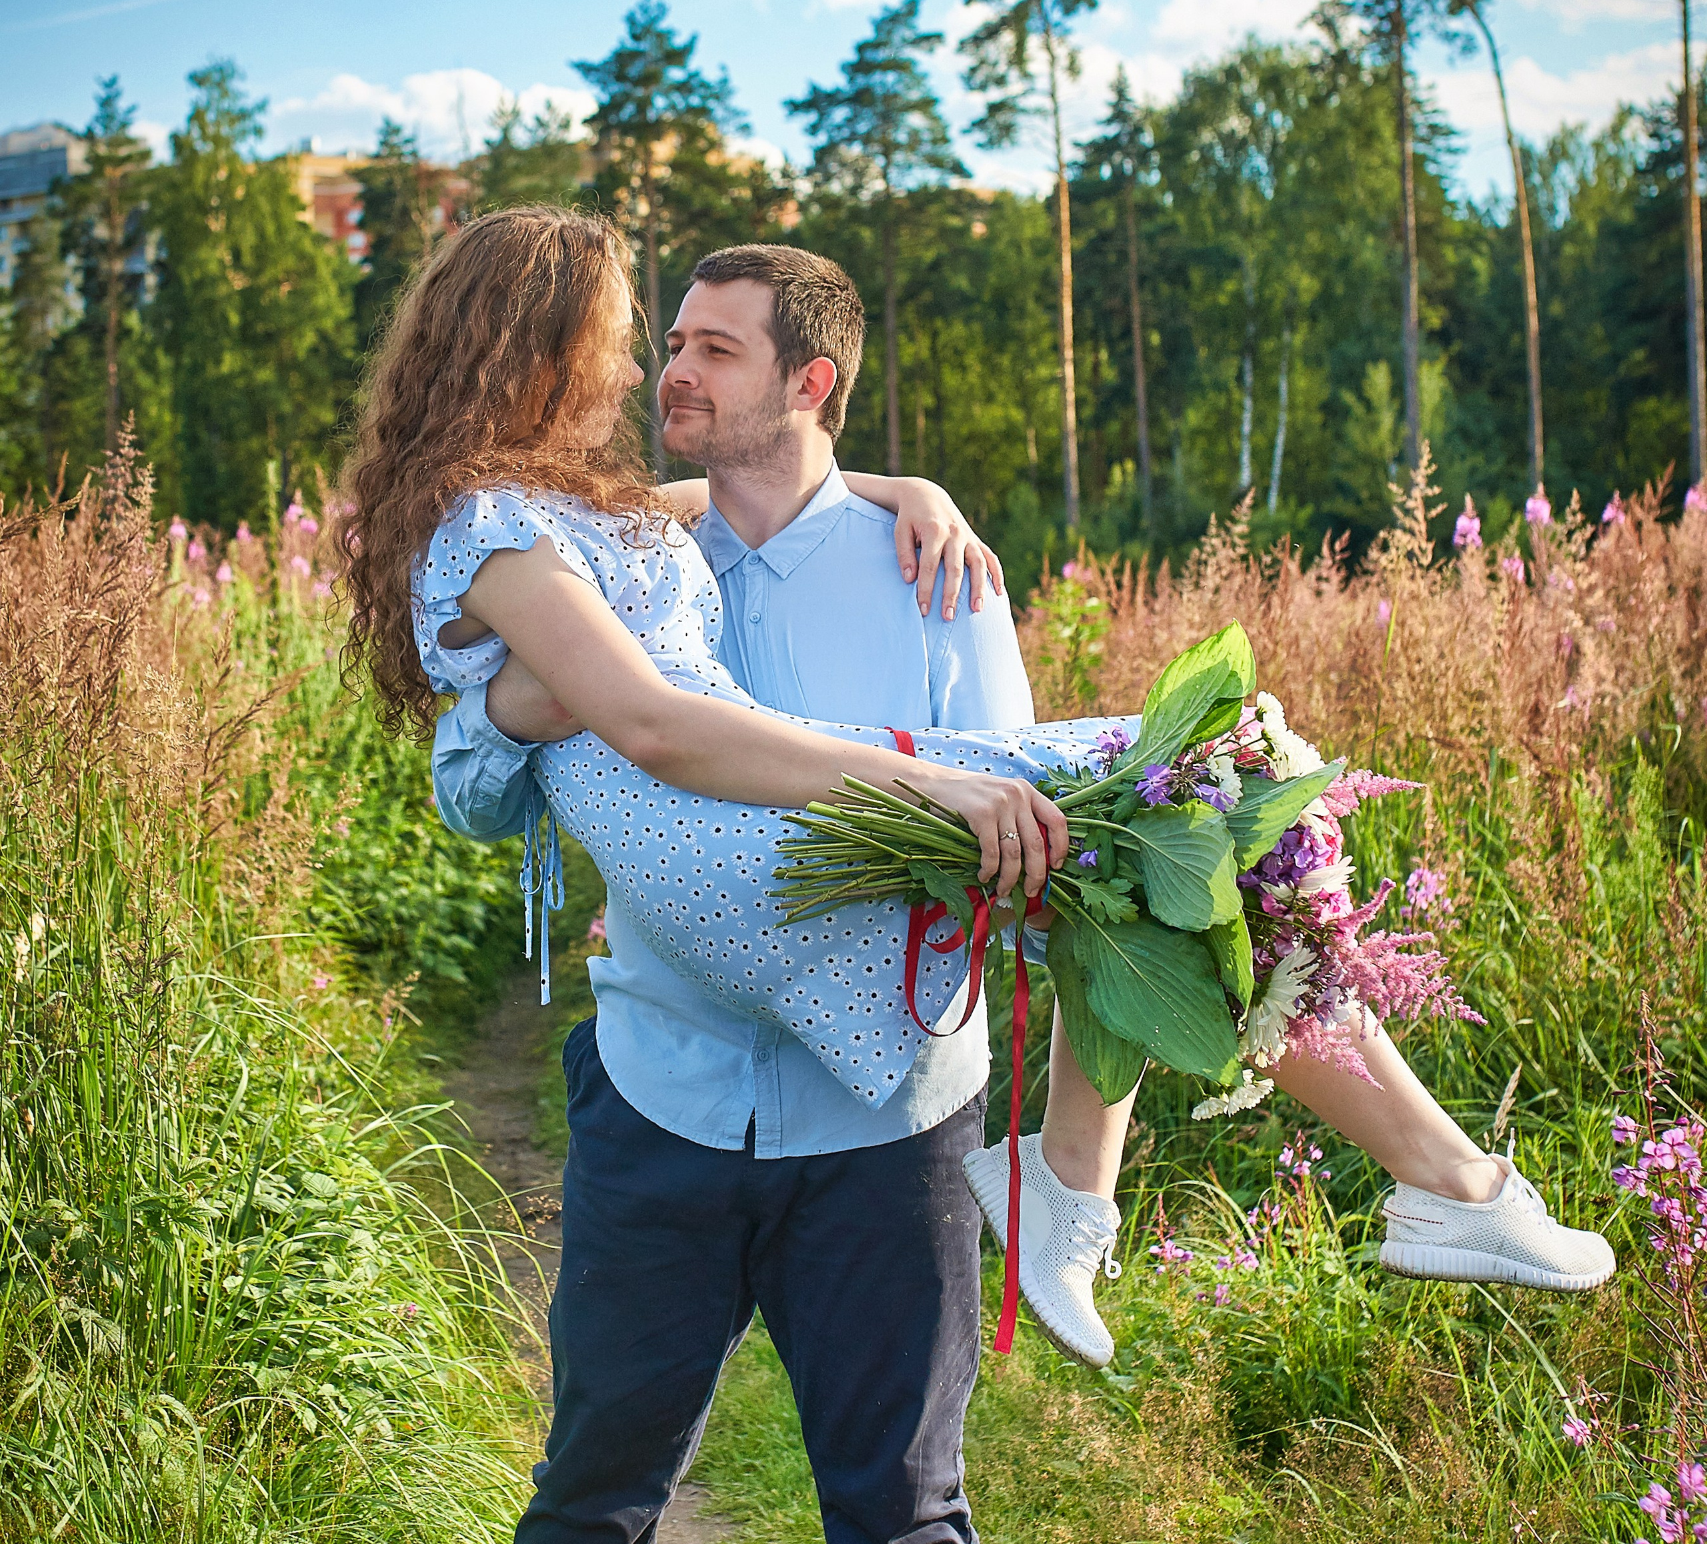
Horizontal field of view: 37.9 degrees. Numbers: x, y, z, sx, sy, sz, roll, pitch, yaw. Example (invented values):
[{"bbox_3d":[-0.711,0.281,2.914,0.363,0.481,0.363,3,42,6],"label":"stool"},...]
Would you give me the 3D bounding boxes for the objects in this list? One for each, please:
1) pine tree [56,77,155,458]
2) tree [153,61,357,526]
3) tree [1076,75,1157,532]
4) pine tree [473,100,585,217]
[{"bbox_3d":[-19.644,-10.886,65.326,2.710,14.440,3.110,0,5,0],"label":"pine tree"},{"bbox_3d":[-14.275,-10.032,59.379,5.020,13.600,5.020,0,5,0],"label":"tree"},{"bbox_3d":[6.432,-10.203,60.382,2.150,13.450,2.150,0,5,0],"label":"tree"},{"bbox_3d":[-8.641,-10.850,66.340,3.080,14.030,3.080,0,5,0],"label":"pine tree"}]

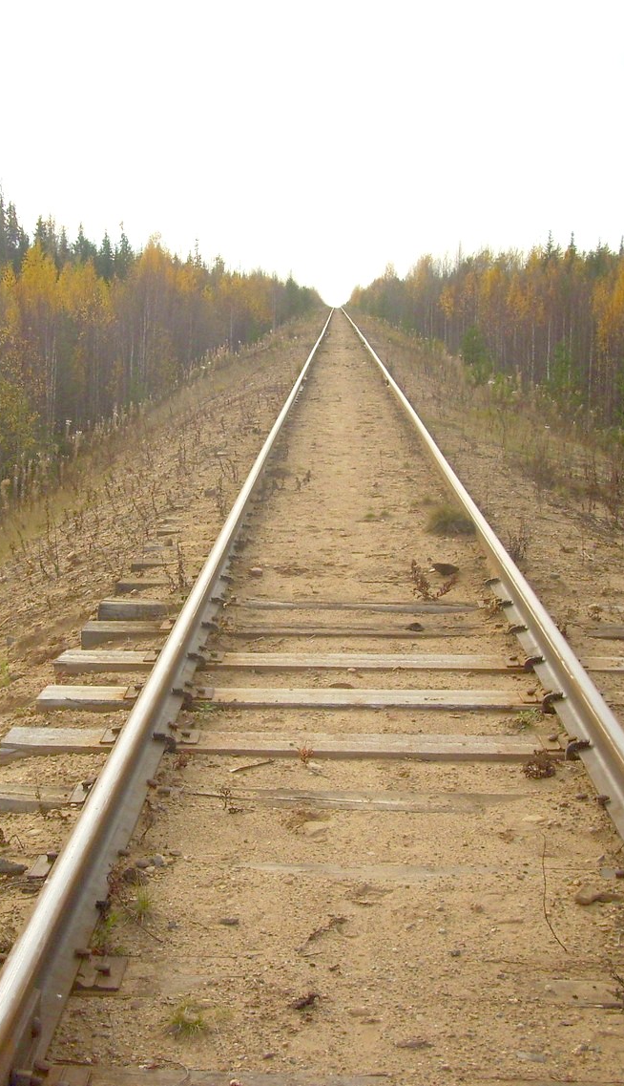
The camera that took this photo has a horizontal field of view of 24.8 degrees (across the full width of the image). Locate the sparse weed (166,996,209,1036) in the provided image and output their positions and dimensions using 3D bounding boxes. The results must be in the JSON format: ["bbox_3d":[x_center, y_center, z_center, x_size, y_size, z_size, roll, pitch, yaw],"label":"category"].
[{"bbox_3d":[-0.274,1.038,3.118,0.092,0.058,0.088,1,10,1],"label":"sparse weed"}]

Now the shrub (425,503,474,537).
[{"bbox_3d":[0.911,-0.155,9.281,0.310,0.195,0.270,1,10,1],"label":"shrub"}]

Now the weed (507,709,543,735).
[{"bbox_3d":[0.809,0.679,5.385,0.130,0.070,0.110,1,10,1],"label":"weed"}]

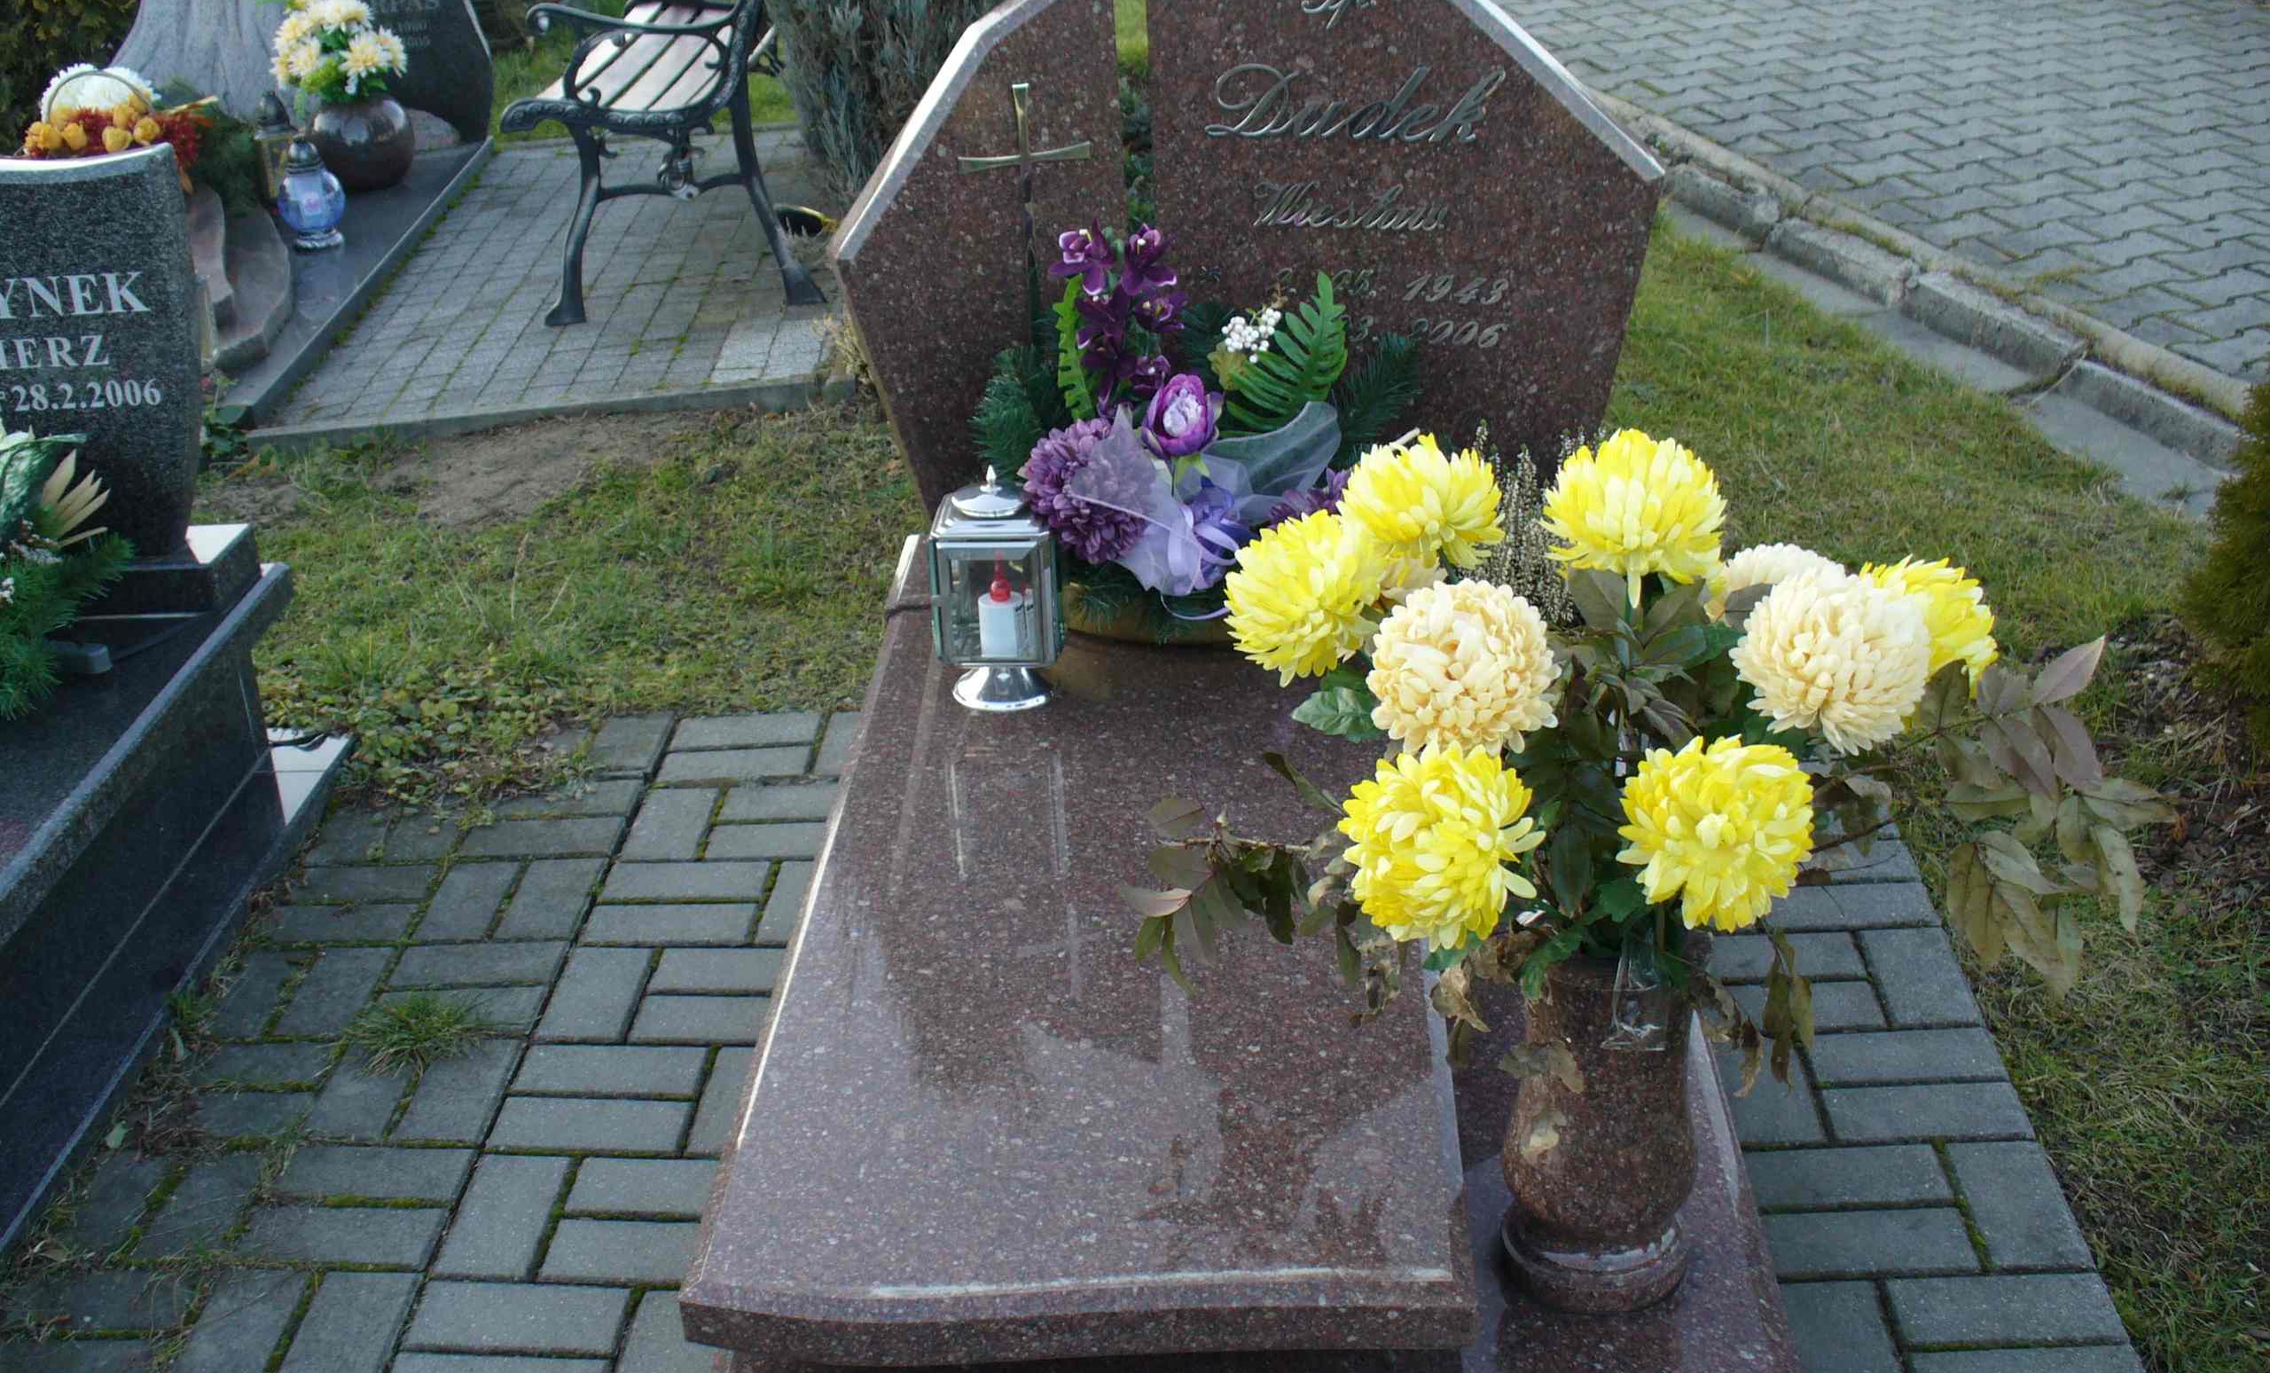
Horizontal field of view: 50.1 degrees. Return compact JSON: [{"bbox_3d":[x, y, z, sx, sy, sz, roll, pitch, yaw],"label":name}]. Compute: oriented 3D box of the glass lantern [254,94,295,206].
[{"bbox_3d":[-2.083,-1.313,5.917,0.105,0.256,0.105,0,26,3],"label":"glass lantern"}]

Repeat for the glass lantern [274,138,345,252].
[{"bbox_3d":[-1.883,-1.131,5.542,0.148,0.250,0.148,0,26,3],"label":"glass lantern"}]

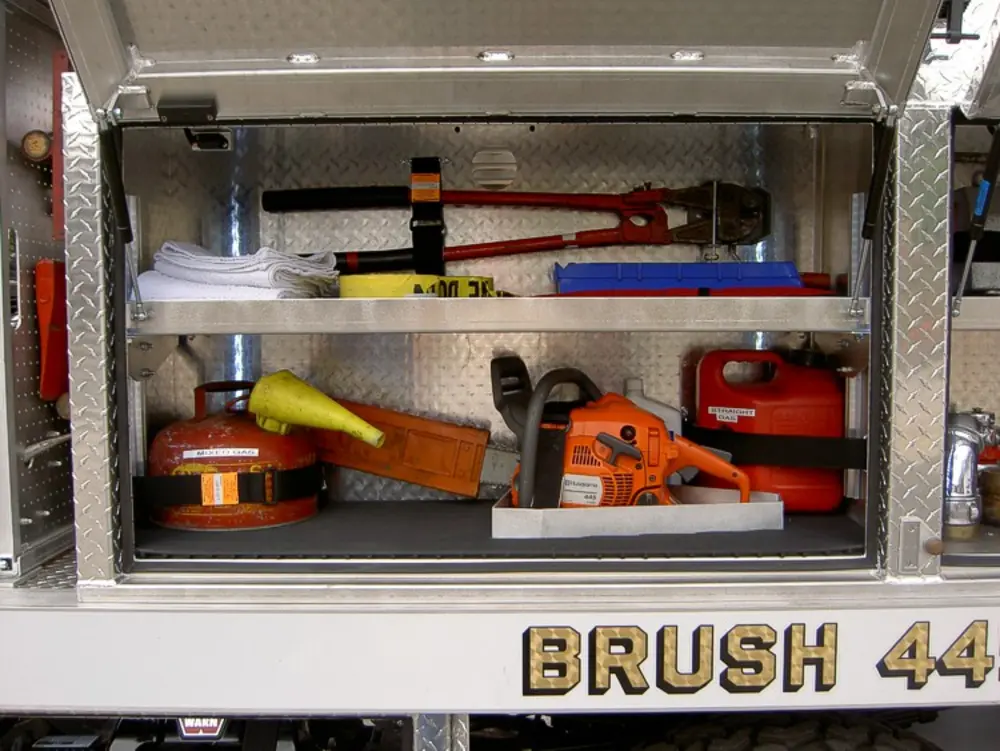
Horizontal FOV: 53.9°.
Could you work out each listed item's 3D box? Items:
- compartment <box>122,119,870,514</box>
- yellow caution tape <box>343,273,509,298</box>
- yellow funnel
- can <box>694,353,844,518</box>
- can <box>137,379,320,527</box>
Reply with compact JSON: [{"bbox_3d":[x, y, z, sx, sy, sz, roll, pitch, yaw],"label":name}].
[{"bbox_3d":[-0.002,-0.097,1.627,1.070,0.690,0.440,0,3,0],"label":"compartment"},{"bbox_3d":[-0.114,-0.116,1.581,0.255,0.080,0.170,0,3,0],"label":"yellow caution tape"},{"bbox_3d":[-0.305,0.067,1.660,0.252,0.103,0.100,22,12,25],"label":"yellow funnel"},{"bbox_3d":[0.483,0.093,1.821,0.262,0.288,0.165,0,3,0],"label":"can"},{"bbox_3d":[-0.461,0.125,1.734,0.288,0.244,0.288,-1,3,-8],"label":"can"}]

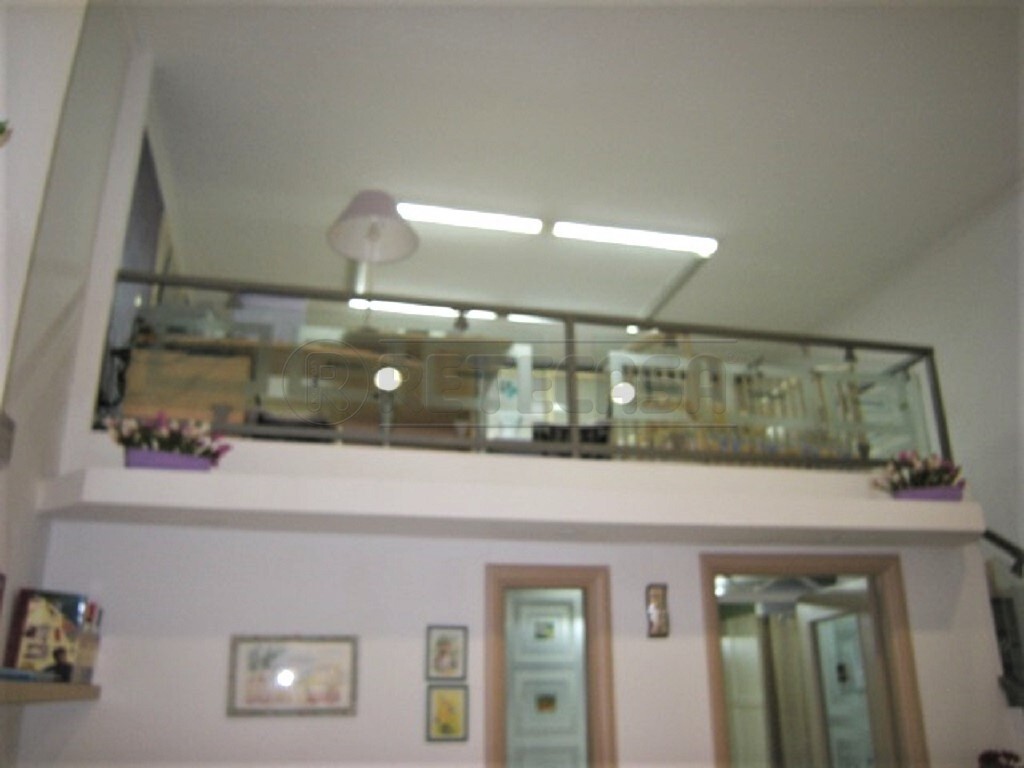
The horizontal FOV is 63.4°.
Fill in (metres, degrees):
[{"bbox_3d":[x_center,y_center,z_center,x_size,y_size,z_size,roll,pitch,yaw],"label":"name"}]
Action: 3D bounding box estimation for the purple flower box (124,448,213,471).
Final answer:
[{"bbox_3d":[-1.751,0.409,4.201,0.400,0.108,0.135,11,-21,-31],"label":"purple flower box"}]

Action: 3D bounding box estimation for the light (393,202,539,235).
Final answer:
[{"bbox_3d":[-0.468,-1.361,6.709,1.480,0.080,0.110,4,-18,-14],"label":"light"}]

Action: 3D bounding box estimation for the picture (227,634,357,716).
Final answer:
[{"bbox_3d":[-1.228,1.630,4.633,0.702,0.431,0.025,4,-18,-14],"label":"picture"}]

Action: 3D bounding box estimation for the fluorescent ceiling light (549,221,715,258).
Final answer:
[{"bbox_3d":[1.075,-1.248,7.091,1.473,0.080,0.110,4,-18,-14],"label":"fluorescent ceiling light"}]

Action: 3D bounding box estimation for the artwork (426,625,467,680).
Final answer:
[{"bbox_3d":[-0.383,1.587,4.876,0.247,0.309,0.022,4,-18,-14],"label":"artwork"}]

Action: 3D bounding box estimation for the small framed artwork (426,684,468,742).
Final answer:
[{"bbox_3d":[-0.372,1.901,4.778,0.244,0.304,0.022,4,-18,-14],"label":"small framed artwork"}]

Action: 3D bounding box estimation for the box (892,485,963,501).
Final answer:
[{"bbox_3d":[2.683,0.731,5.333,0.395,0.112,0.135,-6,-19,18],"label":"box"}]

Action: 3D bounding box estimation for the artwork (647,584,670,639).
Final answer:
[{"bbox_3d":[0.930,1.443,5.278,0.141,0.324,0.025,4,-18,-14],"label":"artwork"}]

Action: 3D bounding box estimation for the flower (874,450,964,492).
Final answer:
[{"bbox_3d":[2.617,0.585,5.399,0.500,0.240,0.220,-6,-19,18],"label":"flower"}]

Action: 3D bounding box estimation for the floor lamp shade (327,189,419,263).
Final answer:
[{"bbox_3d":[-0.874,-1.025,5.255,0.575,0.295,0.575,4,-18,-14],"label":"floor lamp shade"}]

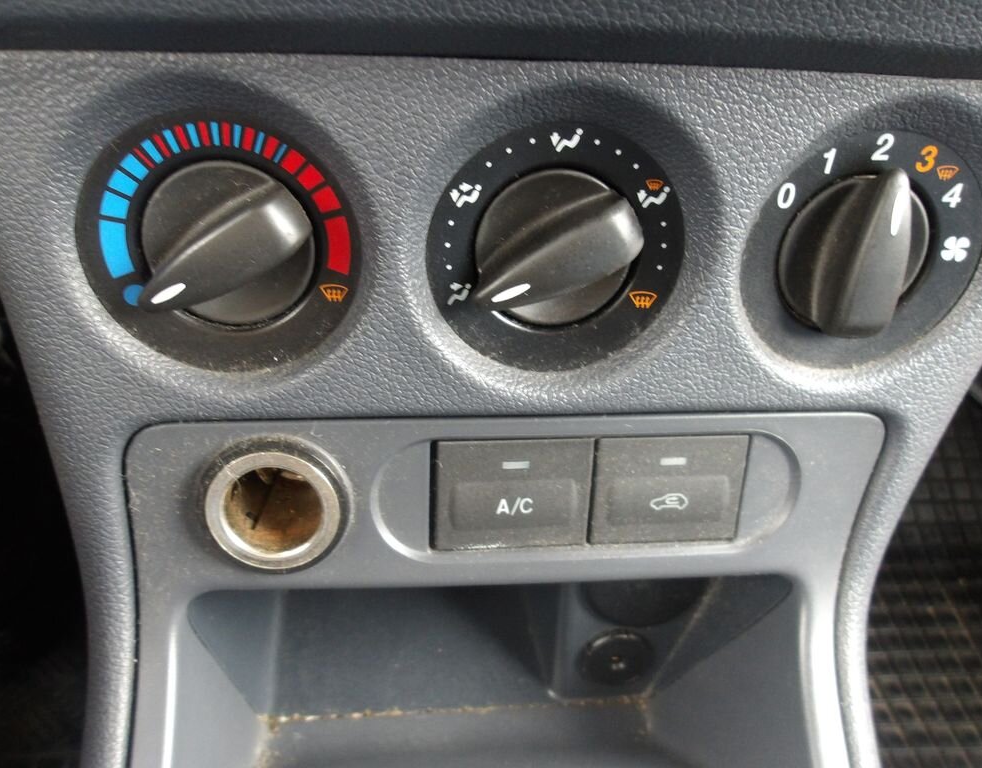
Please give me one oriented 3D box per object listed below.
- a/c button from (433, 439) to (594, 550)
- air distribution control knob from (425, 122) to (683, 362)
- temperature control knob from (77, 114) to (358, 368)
[{"bbox_3d":[0.005,0.024,0.184,0.036,0.027,0.010,-1,19,-7],"label":"a/c button"},{"bbox_3d":[0.014,-0.026,0.165,0.054,0.054,0.021,-1,27,-7],"label":"air distribution control knob"},{"bbox_3d":[-0.053,-0.023,0.154,0.054,0.054,0.018,-1,26,-7],"label":"temperature control knob"}]

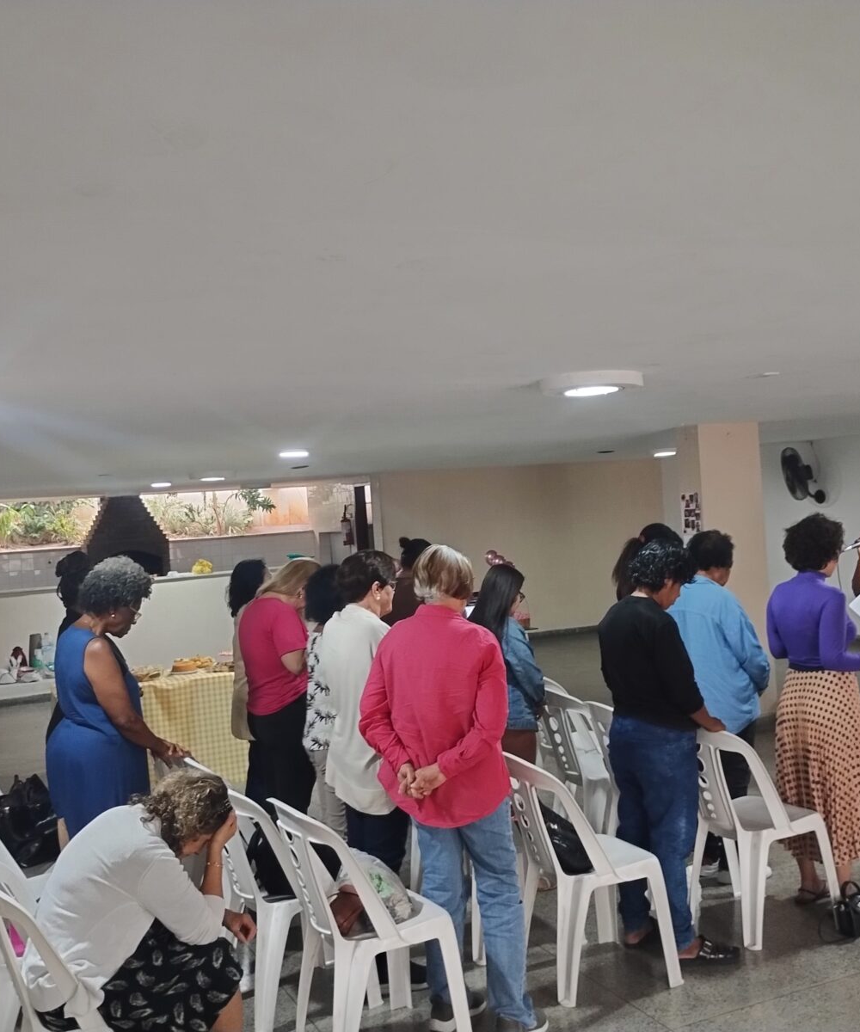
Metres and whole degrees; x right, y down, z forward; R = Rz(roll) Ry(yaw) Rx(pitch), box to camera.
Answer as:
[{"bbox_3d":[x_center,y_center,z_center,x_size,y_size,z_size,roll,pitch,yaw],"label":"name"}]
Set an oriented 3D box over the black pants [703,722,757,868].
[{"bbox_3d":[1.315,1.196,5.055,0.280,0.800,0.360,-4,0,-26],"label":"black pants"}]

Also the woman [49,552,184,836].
[{"bbox_3d":[-1.171,0.981,4.150,0.520,1.620,0.460,-4,1,-14],"label":"woman"}]

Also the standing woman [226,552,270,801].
[{"bbox_3d":[-0.800,0.986,5.545,0.340,1.580,0.470,-4,0,-24],"label":"standing woman"}]

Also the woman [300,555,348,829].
[{"bbox_3d":[-0.349,0.960,4.500,0.390,1.550,0.450,-4,1,-22],"label":"woman"}]

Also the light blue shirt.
[{"bbox_3d":[1.300,0.619,5.000,0.340,0.720,0.480,-4,0,-26],"label":"light blue shirt"}]

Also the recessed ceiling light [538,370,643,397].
[{"bbox_3d":[0.690,-0.565,4.750,0.450,0.060,0.450,-4,0,-24],"label":"recessed ceiling light"}]

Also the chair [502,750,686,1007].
[{"bbox_3d":[0.539,1.247,4.051,0.530,0.870,0.460,-4,1,-19],"label":"chair"}]

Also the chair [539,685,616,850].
[{"bbox_3d":[0.797,1.262,5.447,0.500,0.820,0.470,-4,0,-23],"label":"chair"}]

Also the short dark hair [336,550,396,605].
[{"bbox_3d":[-0.232,0.223,4.050,0.220,0.210,0.190,-4,1,-33],"label":"short dark hair"}]

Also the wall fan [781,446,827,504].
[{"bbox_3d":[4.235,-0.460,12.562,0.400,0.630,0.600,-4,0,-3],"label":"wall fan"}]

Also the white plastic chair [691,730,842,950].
[{"bbox_3d":[1.263,1.227,4.473,0.500,0.820,0.470,-4,0,-28],"label":"white plastic chair"}]

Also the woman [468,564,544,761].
[{"bbox_3d":[0.369,0.939,5.000,0.360,1.490,0.430,-4,1,-20],"label":"woman"}]

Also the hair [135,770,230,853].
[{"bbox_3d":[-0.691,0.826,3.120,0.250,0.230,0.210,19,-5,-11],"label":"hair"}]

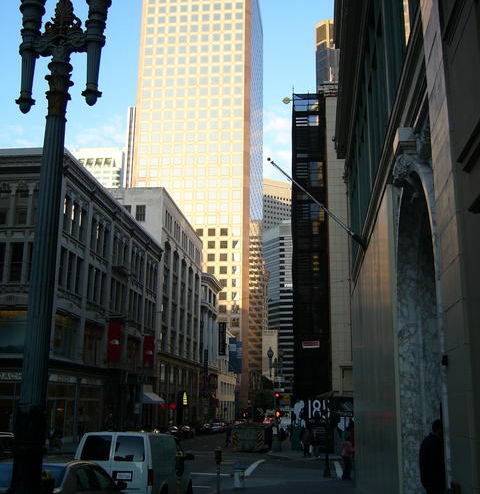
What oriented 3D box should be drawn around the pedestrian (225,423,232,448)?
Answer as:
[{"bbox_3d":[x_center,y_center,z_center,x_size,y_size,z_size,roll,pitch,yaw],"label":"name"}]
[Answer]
[{"bbox_3d":[-0.831,13.830,47.502,0.550,1.700,0.380,-1,-14,7],"label":"pedestrian"}]

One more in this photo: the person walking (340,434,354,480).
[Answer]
[{"bbox_3d":[4.263,8.382,25.800,0.500,1.680,0.380,-1,-14,7],"label":"person walking"}]

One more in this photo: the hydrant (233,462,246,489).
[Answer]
[{"bbox_3d":[-0.011,7.195,20.401,0.440,0.850,0.400,-1,-14,7],"label":"hydrant"}]

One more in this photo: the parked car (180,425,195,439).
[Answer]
[{"bbox_3d":[-6.124,19.938,70.183,1.800,1.450,4.500,-1,-15,7],"label":"parked car"}]

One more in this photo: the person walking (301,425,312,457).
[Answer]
[{"bbox_3d":[3.874,11.388,37.802,0.550,1.700,0.380,-1,-14,7],"label":"person walking"}]

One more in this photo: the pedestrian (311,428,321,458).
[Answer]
[{"bbox_3d":[4.426,11.415,37.800,0.500,1.680,0.380,-1,-14,7],"label":"pedestrian"}]

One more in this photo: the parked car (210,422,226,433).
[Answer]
[{"bbox_3d":[-3.013,25.336,91.195,1.850,1.550,4.500,-1,-15,7],"label":"parked car"}]

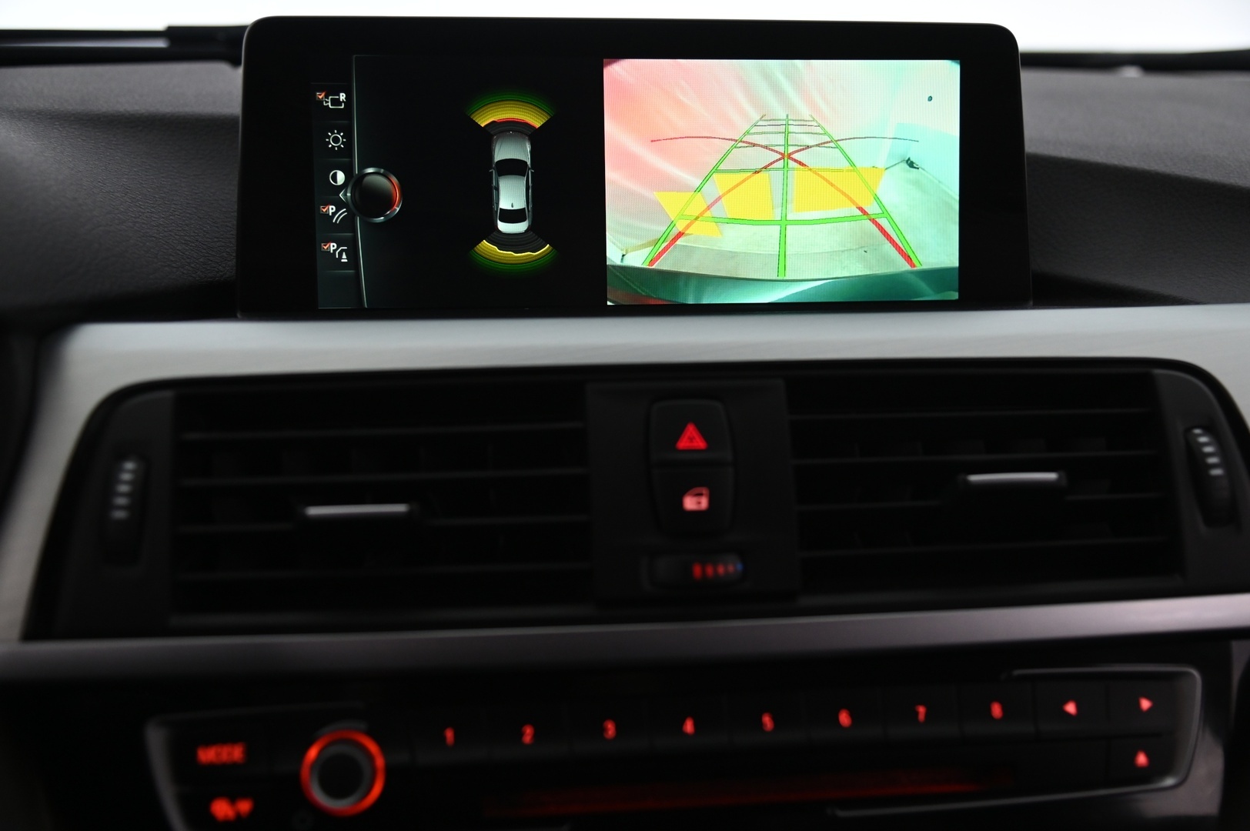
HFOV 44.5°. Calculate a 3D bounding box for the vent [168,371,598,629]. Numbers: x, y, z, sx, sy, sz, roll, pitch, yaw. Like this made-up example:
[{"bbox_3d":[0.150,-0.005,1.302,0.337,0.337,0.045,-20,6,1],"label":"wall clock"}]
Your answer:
[{"bbox_3d":[-0.066,0.025,0.417,0.107,0.064,0.035,-1,-11,-7],"label":"vent"}]

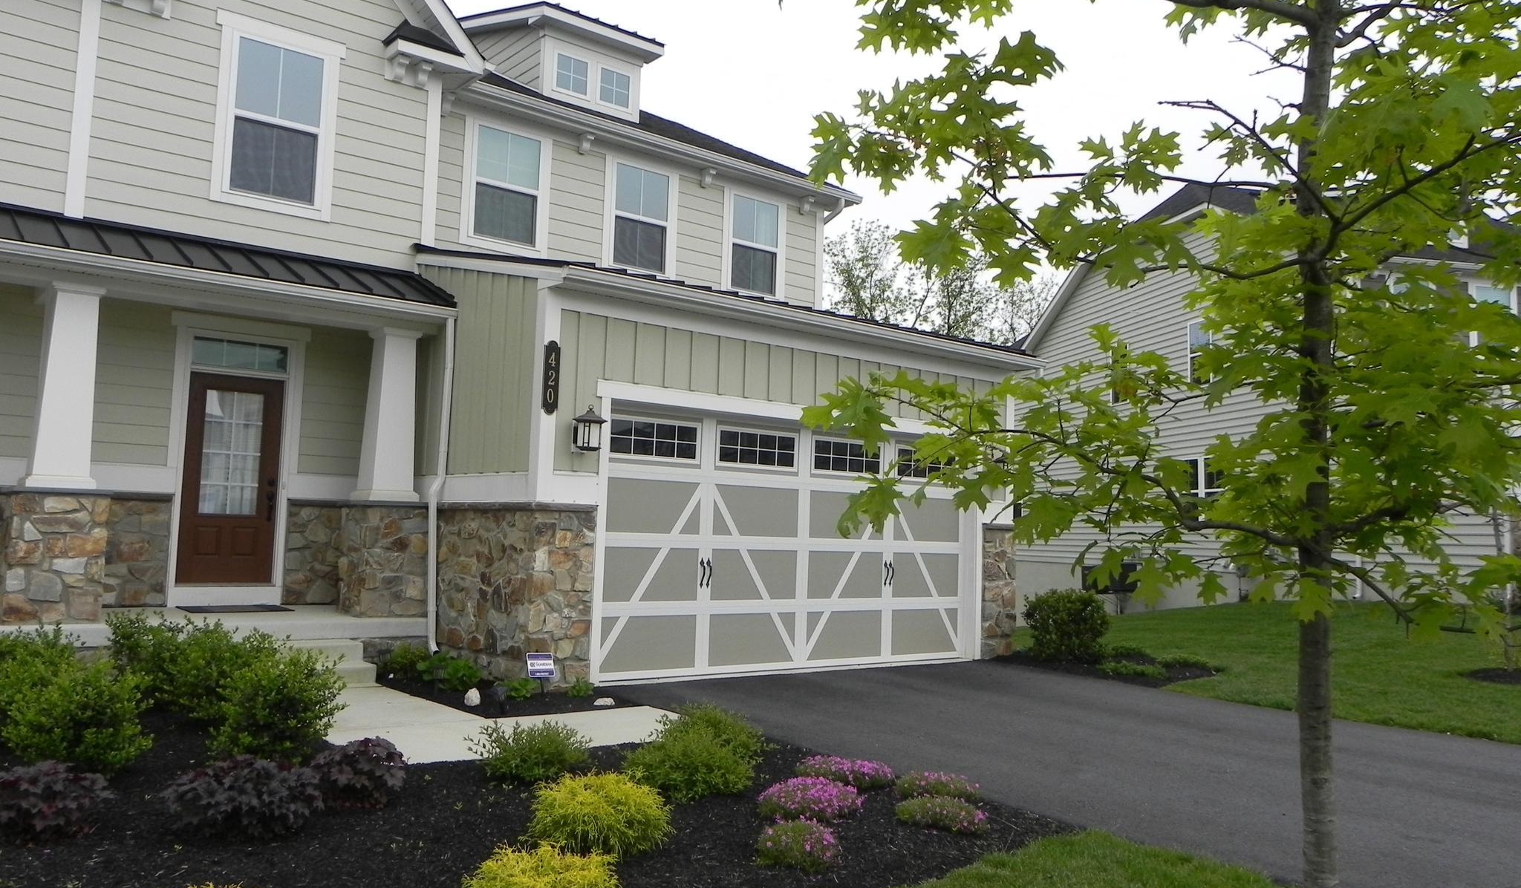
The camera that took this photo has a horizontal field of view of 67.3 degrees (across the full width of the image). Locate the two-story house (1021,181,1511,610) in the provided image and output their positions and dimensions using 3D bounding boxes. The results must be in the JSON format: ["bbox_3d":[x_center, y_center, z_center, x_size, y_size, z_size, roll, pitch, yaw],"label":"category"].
[{"bbox_3d":[15.804,-0.803,28.442,13.000,10.924,19.270,3,-5,-12],"label":"two-story house"}]

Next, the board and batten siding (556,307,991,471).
[{"bbox_3d":[0.523,-0.237,11.437,5.780,1.370,0.080,5,-5,-39],"label":"board and batten siding"}]

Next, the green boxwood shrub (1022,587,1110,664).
[{"bbox_3d":[3.470,2.055,12.973,0.965,0.852,0.965,5,-5,-39],"label":"green boxwood shrub"}]

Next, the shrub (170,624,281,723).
[{"bbox_3d":[-3.737,1.601,7.990,0.729,0.642,0.708,5,-5,-39],"label":"shrub"}]

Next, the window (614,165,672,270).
[{"bbox_3d":[-1.501,-2.825,14.388,0.820,1.290,0.100,5,-5,-39],"label":"window"}]

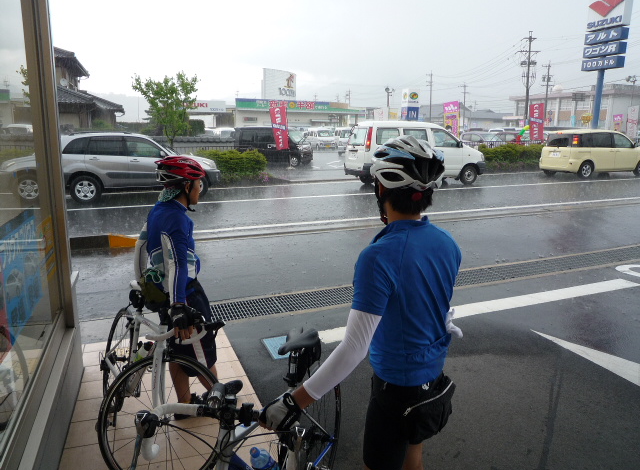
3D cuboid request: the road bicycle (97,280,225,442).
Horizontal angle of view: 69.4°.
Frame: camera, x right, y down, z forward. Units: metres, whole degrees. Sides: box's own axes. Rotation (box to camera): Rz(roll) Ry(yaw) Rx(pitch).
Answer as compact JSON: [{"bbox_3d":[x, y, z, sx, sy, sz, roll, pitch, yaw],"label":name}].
[{"bbox_3d":[-1.000,0.715,2.650,0.570,0.910,1.420,2,9,-35],"label":"road bicycle"}]

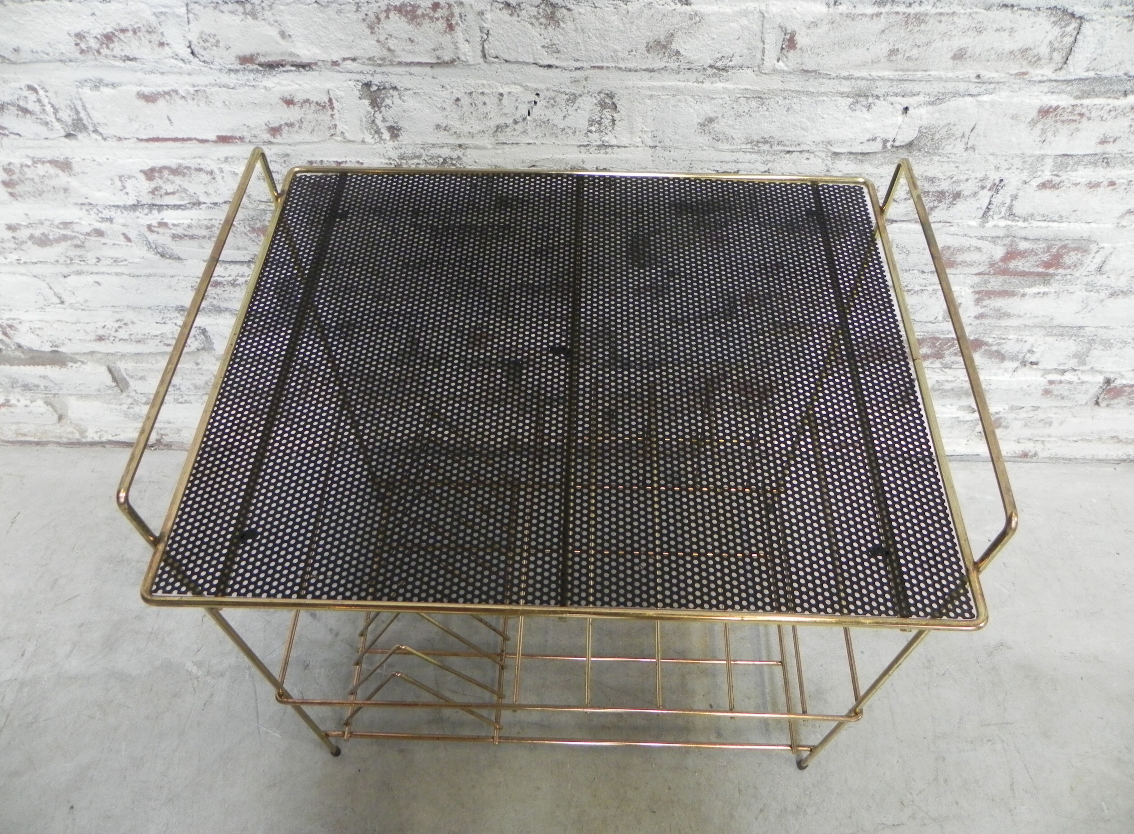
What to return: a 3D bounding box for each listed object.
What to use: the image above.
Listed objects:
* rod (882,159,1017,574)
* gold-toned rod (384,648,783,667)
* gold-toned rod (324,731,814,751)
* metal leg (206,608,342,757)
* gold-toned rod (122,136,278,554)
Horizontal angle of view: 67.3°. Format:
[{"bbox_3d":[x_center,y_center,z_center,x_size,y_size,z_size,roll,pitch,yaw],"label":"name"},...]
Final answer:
[{"bbox_3d":[0.246,-0.050,0.568,0.006,0.057,0.307,1,54,1],"label":"rod"},{"bbox_3d":[0.003,0.246,0.872,0.437,0.004,0.004,1,54,1],"label":"gold-toned rod"},{"bbox_3d":[0.001,0.313,0.822,0.466,0.004,0.004,1,54,1],"label":"gold-toned rod"},{"bbox_3d":[-0.241,0.211,0.689,0.006,0.449,0.006,1,54,1],"label":"metal leg"},{"bbox_3d":[-0.238,-0.062,0.576,0.006,0.057,0.307,1,54,1],"label":"gold-toned rod"}]

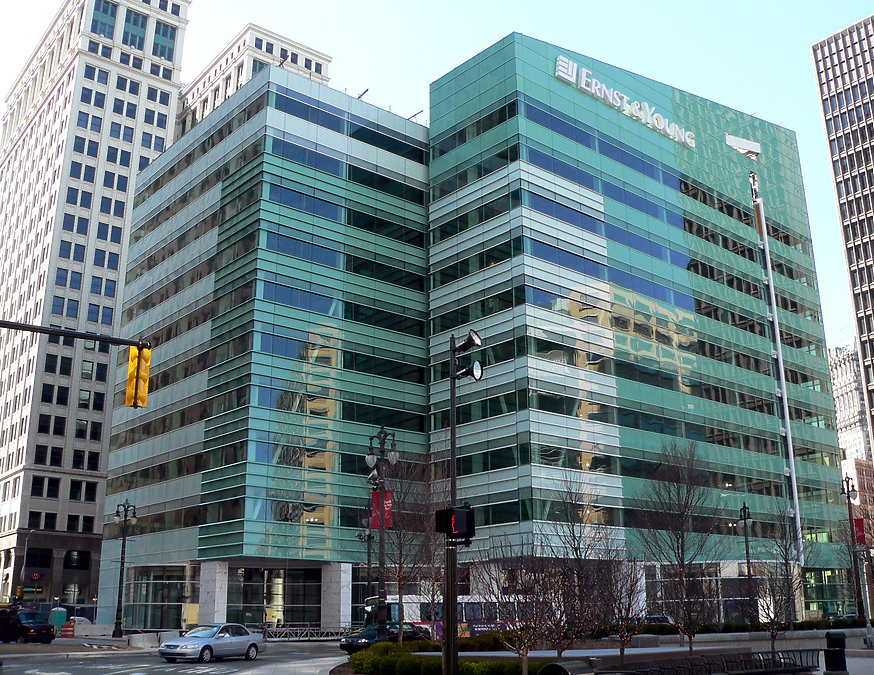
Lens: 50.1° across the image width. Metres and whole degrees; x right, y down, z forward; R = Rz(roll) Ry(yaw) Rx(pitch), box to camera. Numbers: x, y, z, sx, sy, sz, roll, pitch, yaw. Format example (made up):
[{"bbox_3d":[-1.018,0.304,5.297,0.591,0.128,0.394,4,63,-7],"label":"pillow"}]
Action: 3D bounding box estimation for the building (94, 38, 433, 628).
[{"bbox_3d":[-15.126,3.394,82.982,16.549,43.485,25.379,14,-22,-38],"label":"building"}]

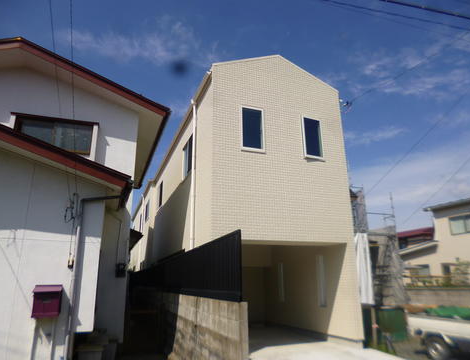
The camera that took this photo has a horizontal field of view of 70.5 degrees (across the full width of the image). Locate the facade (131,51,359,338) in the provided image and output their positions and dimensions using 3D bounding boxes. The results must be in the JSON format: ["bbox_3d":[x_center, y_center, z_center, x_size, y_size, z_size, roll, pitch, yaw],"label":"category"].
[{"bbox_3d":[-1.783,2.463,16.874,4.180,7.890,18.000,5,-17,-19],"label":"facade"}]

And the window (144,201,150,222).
[{"bbox_3d":[-5.550,1.981,21.078,0.120,1.050,1.700,5,-17,-19],"label":"window"}]

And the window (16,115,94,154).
[{"bbox_3d":[-4.344,-1.066,7.973,1.700,0.790,0.130,5,-17,-19],"label":"window"}]

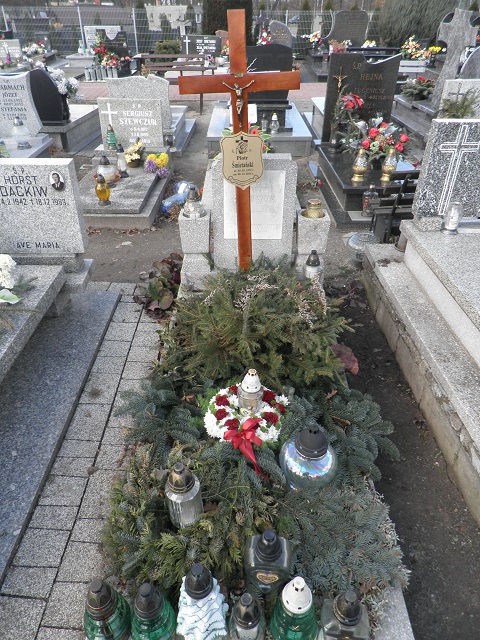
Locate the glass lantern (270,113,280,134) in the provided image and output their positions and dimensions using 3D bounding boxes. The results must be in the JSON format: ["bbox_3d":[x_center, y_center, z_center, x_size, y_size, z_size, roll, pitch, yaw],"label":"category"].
[{"bbox_3d":[0.458,-2.529,5.708,0.115,0.250,0.115,0,35,0],"label":"glass lantern"}]

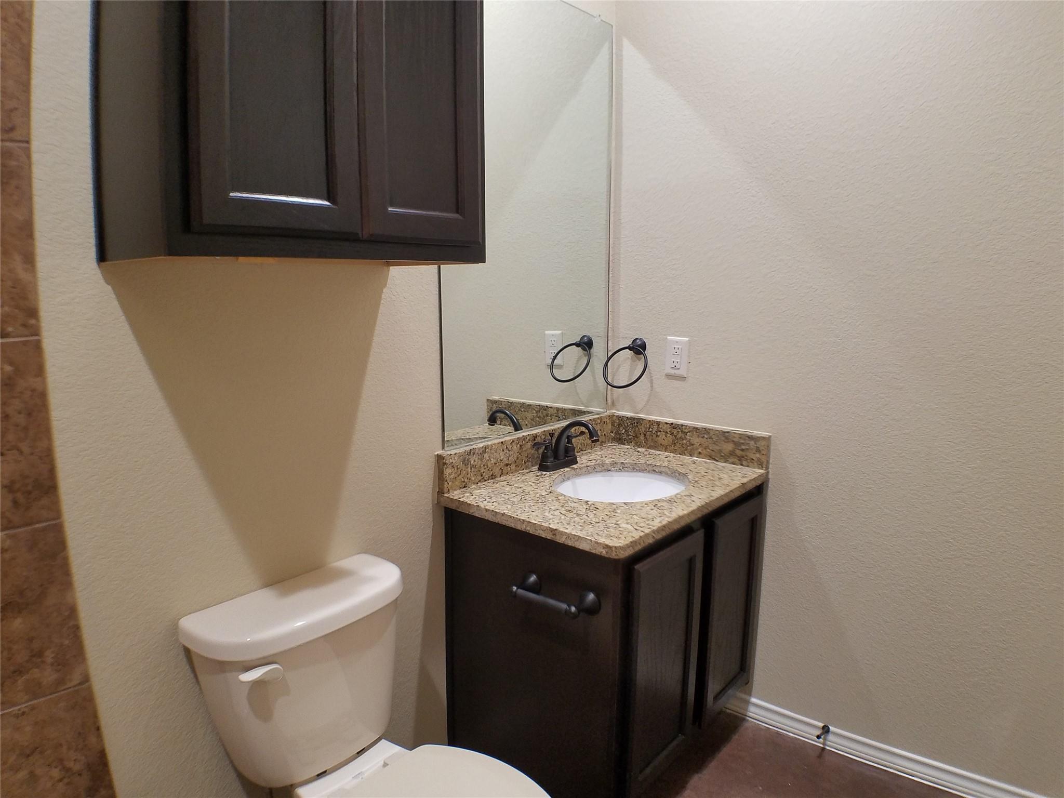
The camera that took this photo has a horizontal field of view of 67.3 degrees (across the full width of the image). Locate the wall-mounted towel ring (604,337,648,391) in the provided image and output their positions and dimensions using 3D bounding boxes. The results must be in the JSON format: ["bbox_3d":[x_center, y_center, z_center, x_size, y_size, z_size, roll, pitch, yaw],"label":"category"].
[{"bbox_3d":[0.301,-0.109,2.486,0.149,0.143,0.124,9,14,40],"label":"wall-mounted towel ring"}]

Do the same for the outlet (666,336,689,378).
[{"bbox_3d":[0.442,-0.127,2.437,0.071,0.115,0.010,9,14,40],"label":"outlet"}]

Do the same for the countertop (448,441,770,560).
[{"bbox_3d":[0.220,0.242,2.188,0.559,0.030,0.774,9,14,40],"label":"countertop"}]

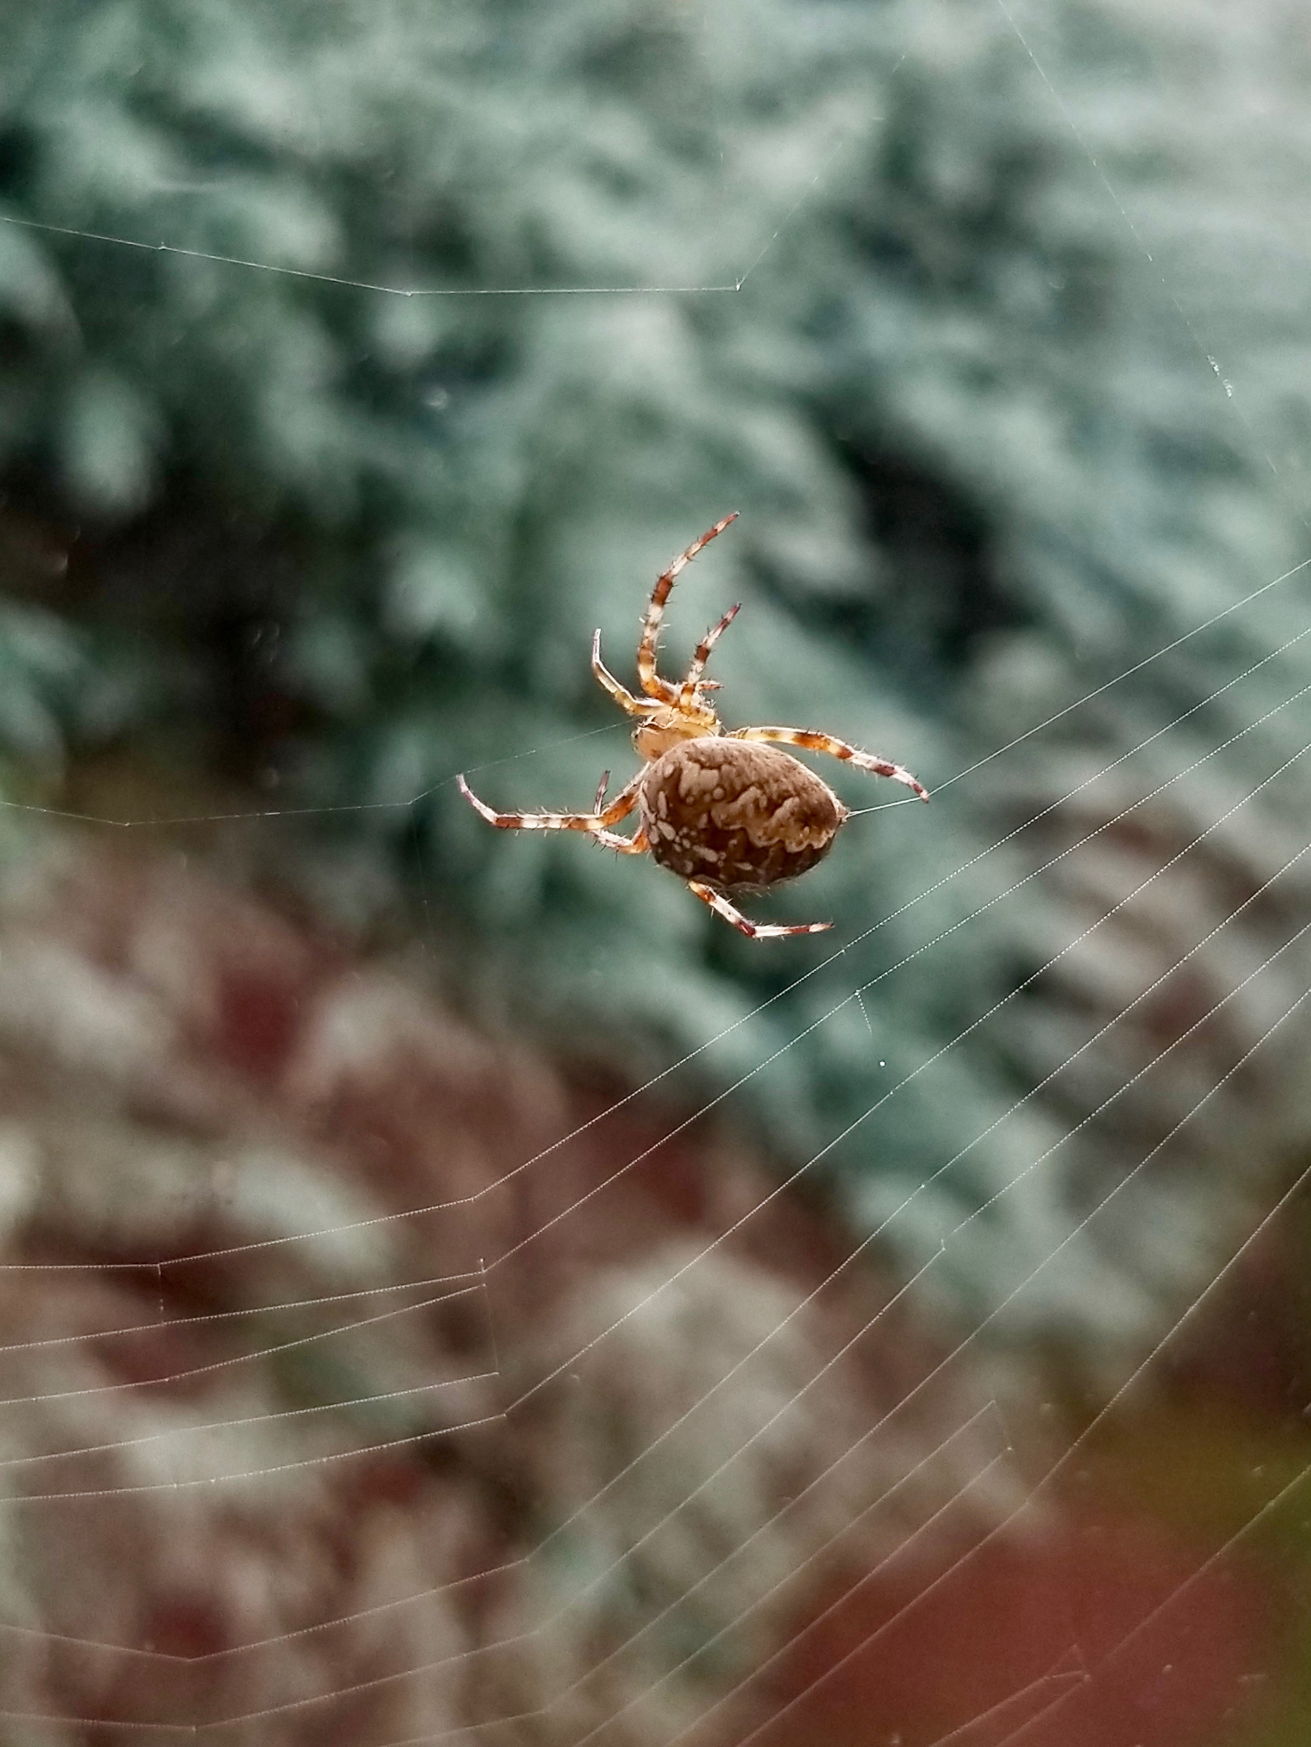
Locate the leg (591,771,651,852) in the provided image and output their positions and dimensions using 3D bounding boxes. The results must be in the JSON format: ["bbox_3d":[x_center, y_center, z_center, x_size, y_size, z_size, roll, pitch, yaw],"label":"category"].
[{"bbox_3d":[-0.002,-0.004,0.089,0.004,0.006,0.005,0,10,0],"label":"leg"}]

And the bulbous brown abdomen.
[{"bbox_3d":[0.006,-0.004,0.085,0.013,0.010,0.010,7,27,-3],"label":"bulbous brown abdomen"}]

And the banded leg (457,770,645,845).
[{"bbox_3d":[-0.007,-0.005,0.087,0.013,0.004,0.004,0,10,0],"label":"banded leg"}]

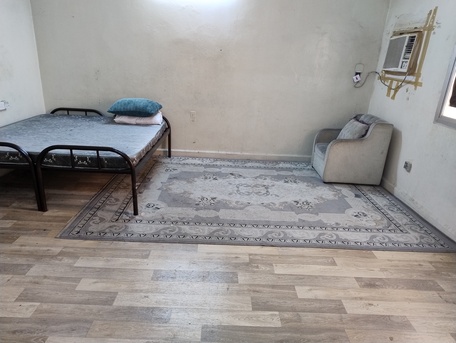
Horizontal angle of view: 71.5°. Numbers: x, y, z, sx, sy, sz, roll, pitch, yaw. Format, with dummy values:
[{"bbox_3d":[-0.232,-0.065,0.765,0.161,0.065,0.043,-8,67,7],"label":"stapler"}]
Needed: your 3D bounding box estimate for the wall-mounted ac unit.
[{"bbox_3d":[2.104,-1.413,3.825,0.130,0.410,0.600,2,19,-2],"label":"wall-mounted ac unit"}]

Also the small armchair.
[{"bbox_3d":[1.643,-0.328,4.342,0.770,0.820,0.690,2,19,-2],"label":"small armchair"}]

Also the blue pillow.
[{"bbox_3d":[-1.282,-0.900,4.416,0.690,0.220,0.410,2,19,-2],"label":"blue pillow"}]

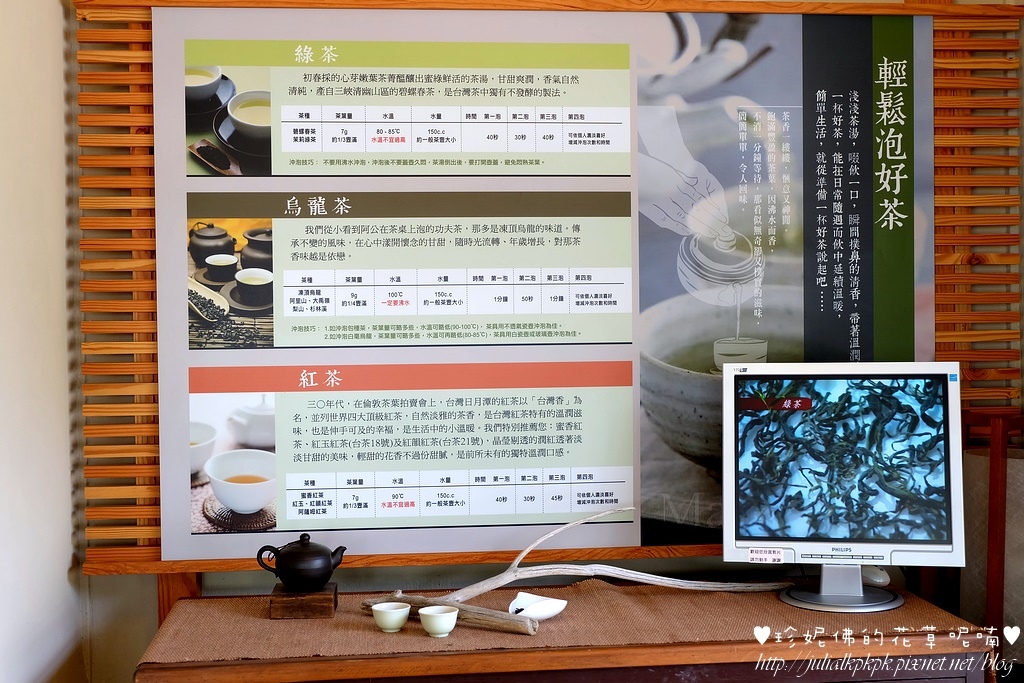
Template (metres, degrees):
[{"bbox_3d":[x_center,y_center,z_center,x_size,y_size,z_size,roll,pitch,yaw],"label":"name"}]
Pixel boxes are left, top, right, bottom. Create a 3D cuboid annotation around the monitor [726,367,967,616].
[{"bbox_3d":[0.556,0.239,2.115,0.390,0.400,0.205,0,1,10],"label":"monitor"}]

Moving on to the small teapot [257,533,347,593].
[{"bbox_3d":[-0.353,0.370,2.110,0.150,0.093,0.095,-1,1,-2],"label":"small teapot"}]

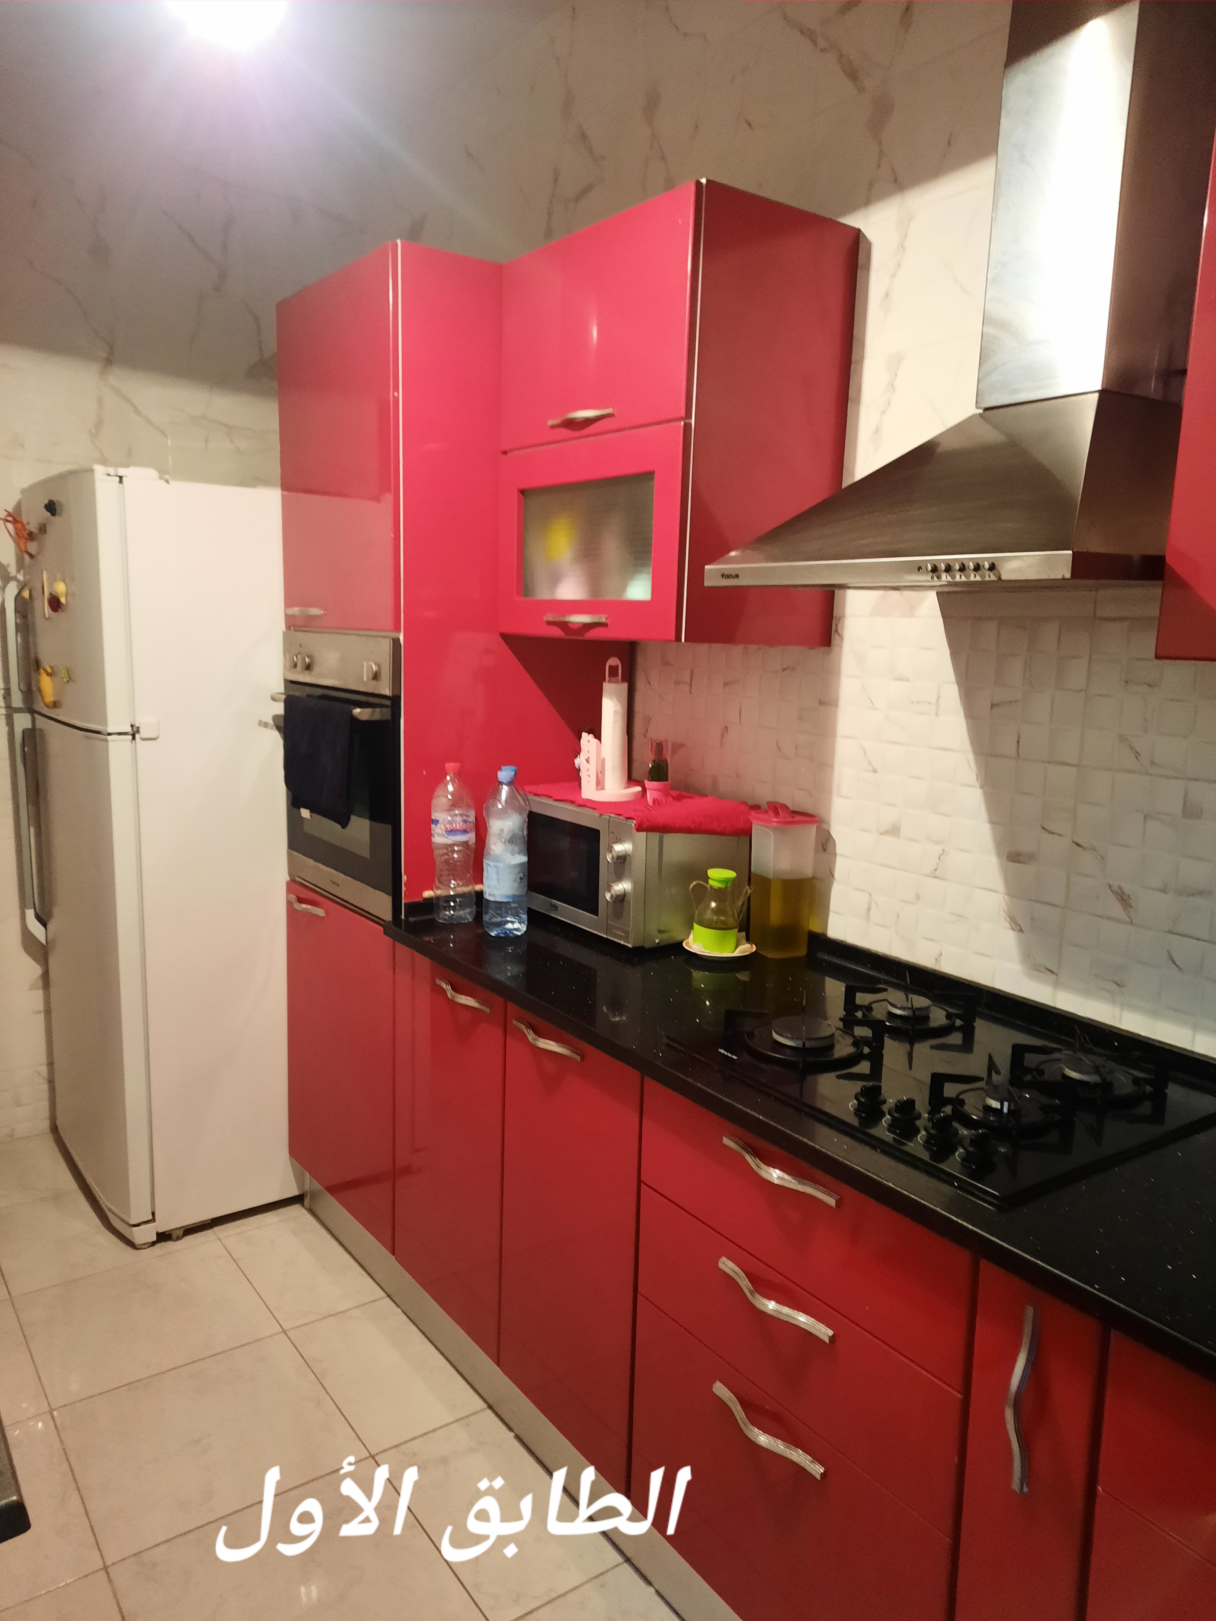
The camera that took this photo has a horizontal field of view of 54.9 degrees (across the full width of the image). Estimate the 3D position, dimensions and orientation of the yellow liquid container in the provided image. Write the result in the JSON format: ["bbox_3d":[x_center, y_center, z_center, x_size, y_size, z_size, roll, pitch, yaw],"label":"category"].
[{"bbox_3d":[0.332,0.129,2.258,0.105,0.288,0.085,-7,13,-40],"label":"yellow liquid container"}]

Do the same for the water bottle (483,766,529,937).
[{"bbox_3d":[-0.202,0.079,2.335,0.090,0.332,0.090,2,10,0],"label":"water bottle"}]

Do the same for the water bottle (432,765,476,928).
[{"bbox_3d":[-0.315,0.066,2.410,0.090,0.328,0.090,2,10,0],"label":"water bottle"}]

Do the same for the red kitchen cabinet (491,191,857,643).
[{"bbox_3d":[0.104,-0.698,2.258,0.368,0.727,0.595,-5,12,-35],"label":"red kitchen cabinet"}]

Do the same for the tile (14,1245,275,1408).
[{"bbox_3d":[-1.016,1.102,2.570,0.457,0.010,0.457,-5,12,-35],"label":"tile"}]

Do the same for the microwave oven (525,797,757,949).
[{"bbox_3d":[0.038,0.104,2.452,0.325,0.257,0.435,-6,12,-38],"label":"microwave oven"}]

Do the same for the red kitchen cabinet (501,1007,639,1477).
[{"bbox_3d":[0.165,0.681,2.118,0.587,0.720,0.401,-5,11,-35],"label":"red kitchen cabinet"}]

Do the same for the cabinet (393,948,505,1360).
[{"bbox_3d":[-0.083,0.622,2.459,0.584,0.713,0.447,-5,11,-35],"label":"cabinet"}]

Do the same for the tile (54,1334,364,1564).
[{"bbox_3d":[-0.740,1.161,2.172,0.455,0.012,0.450,-5,11,-35],"label":"tile"}]

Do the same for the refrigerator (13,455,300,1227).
[{"bbox_3d":[-1.085,0.082,3.107,0.720,1.830,0.700,-6,12,-38],"label":"refrigerator"}]

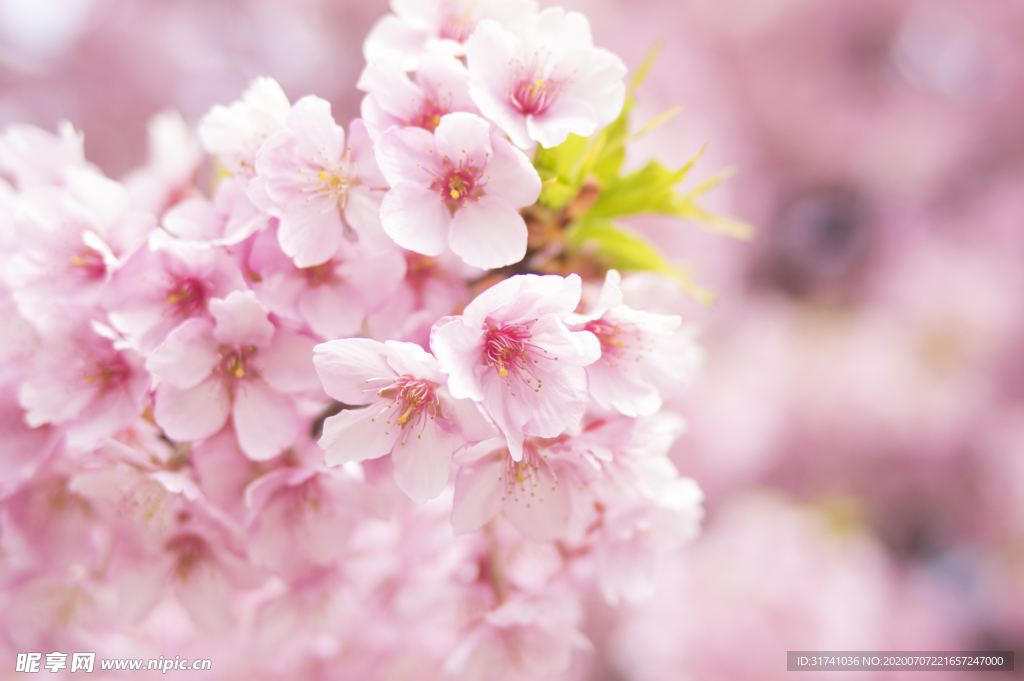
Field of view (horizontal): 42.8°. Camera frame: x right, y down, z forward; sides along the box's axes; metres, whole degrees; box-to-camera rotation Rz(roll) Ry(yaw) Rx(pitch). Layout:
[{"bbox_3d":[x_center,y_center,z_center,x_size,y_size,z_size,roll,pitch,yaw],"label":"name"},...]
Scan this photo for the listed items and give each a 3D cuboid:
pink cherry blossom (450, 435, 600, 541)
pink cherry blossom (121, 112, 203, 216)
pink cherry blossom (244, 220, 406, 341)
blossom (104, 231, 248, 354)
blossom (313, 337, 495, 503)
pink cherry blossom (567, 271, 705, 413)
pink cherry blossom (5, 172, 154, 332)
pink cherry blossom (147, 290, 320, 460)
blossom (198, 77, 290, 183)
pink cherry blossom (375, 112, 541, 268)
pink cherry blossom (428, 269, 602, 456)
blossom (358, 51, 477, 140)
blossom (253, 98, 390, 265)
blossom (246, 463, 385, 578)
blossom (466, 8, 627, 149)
[{"bbox_3d":[0.003,0.030,0.302,0.035,0.030,0.021,0,37,-4],"label":"pink cherry blossom"},{"bbox_3d":[-0.086,-0.042,0.335,0.031,0.032,0.020,-4,-29,36],"label":"pink cherry blossom"},{"bbox_3d":[-0.043,-0.015,0.302,0.036,0.030,0.016,0,11,0],"label":"pink cherry blossom"},{"bbox_3d":[-0.076,-0.011,0.297,0.032,0.028,0.016,0,9,24],"label":"blossom"},{"bbox_3d":[-0.023,0.017,0.275,0.038,0.035,0.016,0,18,18],"label":"blossom"},{"bbox_3d":[0.025,-0.001,0.303,0.035,0.034,0.021,5,12,-40],"label":"pink cherry blossom"},{"bbox_3d":[-0.101,-0.021,0.305,0.036,0.037,0.016,0,2,27],"label":"pink cherry blossom"},{"bbox_3d":[-0.061,0.008,0.285,0.038,0.037,0.016,0,12,0],"label":"pink cherry blossom"},{"bbox_3d":[-0.057,-0.045,0.312,0.034,0.033,0.020,-3,-19,27],"label":"blossom"},{"bbox_3d":[-0.011,-0.032,0.277,0.035,0.033,0.016,0,6,2],"label":"pink cherry blossom"},{"bbox_3d":[0.001,0.005,0.272,0.035,0.038,0.016,0,16,-15],"label":"pink cherry blossom"},{"bbox_3d":[-0.021,-0.053,0.308,0.034,0.031,0.019,0,-18,-3],"label":"blossom"},{"bbox_3d":[-0.041,-0.035,0.287,0.032,0.035,0.016,0,-2,24],"label":"blossom"},{"bbox_3d":[-0.048,0.041,0.322,0.036,0.032,0.021,0,37,-4],"label":"blossom"},{"bbox_3d":[0.006,-0.057,0.300,0.037,0.034,0.020,2,-27,-16],"label":"blossom"}]

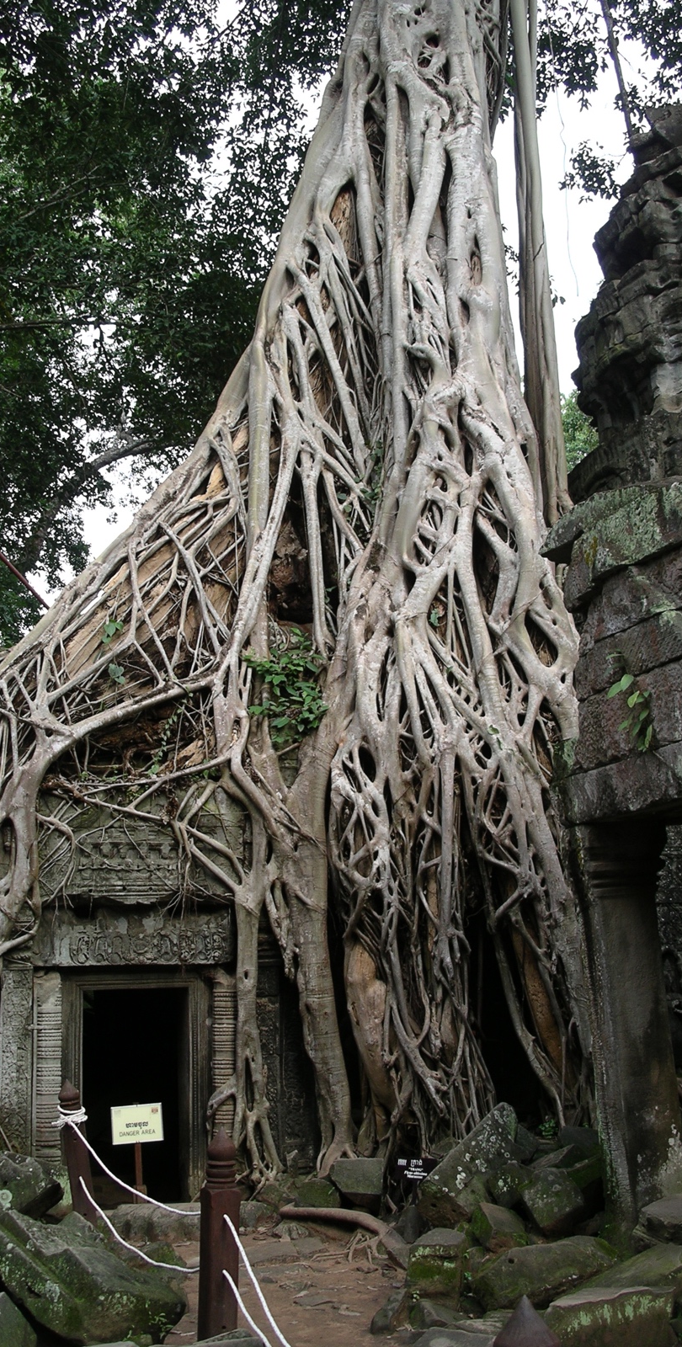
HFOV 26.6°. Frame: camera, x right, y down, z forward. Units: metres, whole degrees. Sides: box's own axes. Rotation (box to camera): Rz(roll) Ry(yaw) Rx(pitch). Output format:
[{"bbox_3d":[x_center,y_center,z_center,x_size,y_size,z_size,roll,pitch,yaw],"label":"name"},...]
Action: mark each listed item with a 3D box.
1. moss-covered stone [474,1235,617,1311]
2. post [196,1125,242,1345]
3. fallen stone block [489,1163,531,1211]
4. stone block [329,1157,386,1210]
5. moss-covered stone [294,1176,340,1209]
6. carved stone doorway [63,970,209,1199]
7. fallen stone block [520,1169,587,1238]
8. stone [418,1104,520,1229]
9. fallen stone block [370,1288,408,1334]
[{"bbox_3d":[1.082,3.167,7.608,0.660,0.280,0.380,3,2,-20],"label":"moss-covered stone"},{"bbox_3d":[-0.582,2.678,6.838,0.148,0.990,0.148,3,-13,-18],"label":"post"},{"bbox_3d":[1.155,3.494,9.787,0.270,0.310,0.300,3,-13,-20],"label":"fallen stone block"},{"bbox_3d":[0.123,3.857,10.891,0.400,0.380,0.340,-3,-12,8],"label":"stone block"},{"bbox_3d":[-0.171,3.744,10.400,0.310,0.210,0.270,0,-12,0],"label":"moss-covered stone"},{"bbox_3d":[-1.666,3.345,11.721,1.160,1.800,0.400,1,-12,-11],"label":"carved stone doorway"},{"bbox_3d":[1.296,3.238,8.800,0.330,0.360,0.300,4,-13,-20],"label":"fallen stone block"},{"bbox_3d":[0.940,3.426,10.007,0.340,0.260,0.800,24,50,40],"label":"stone"},{"bbox_3d":[0.239,3.192,7.200,0.130,0.170,0.290,-4,-13,15],"label":"fallen stone block"}]

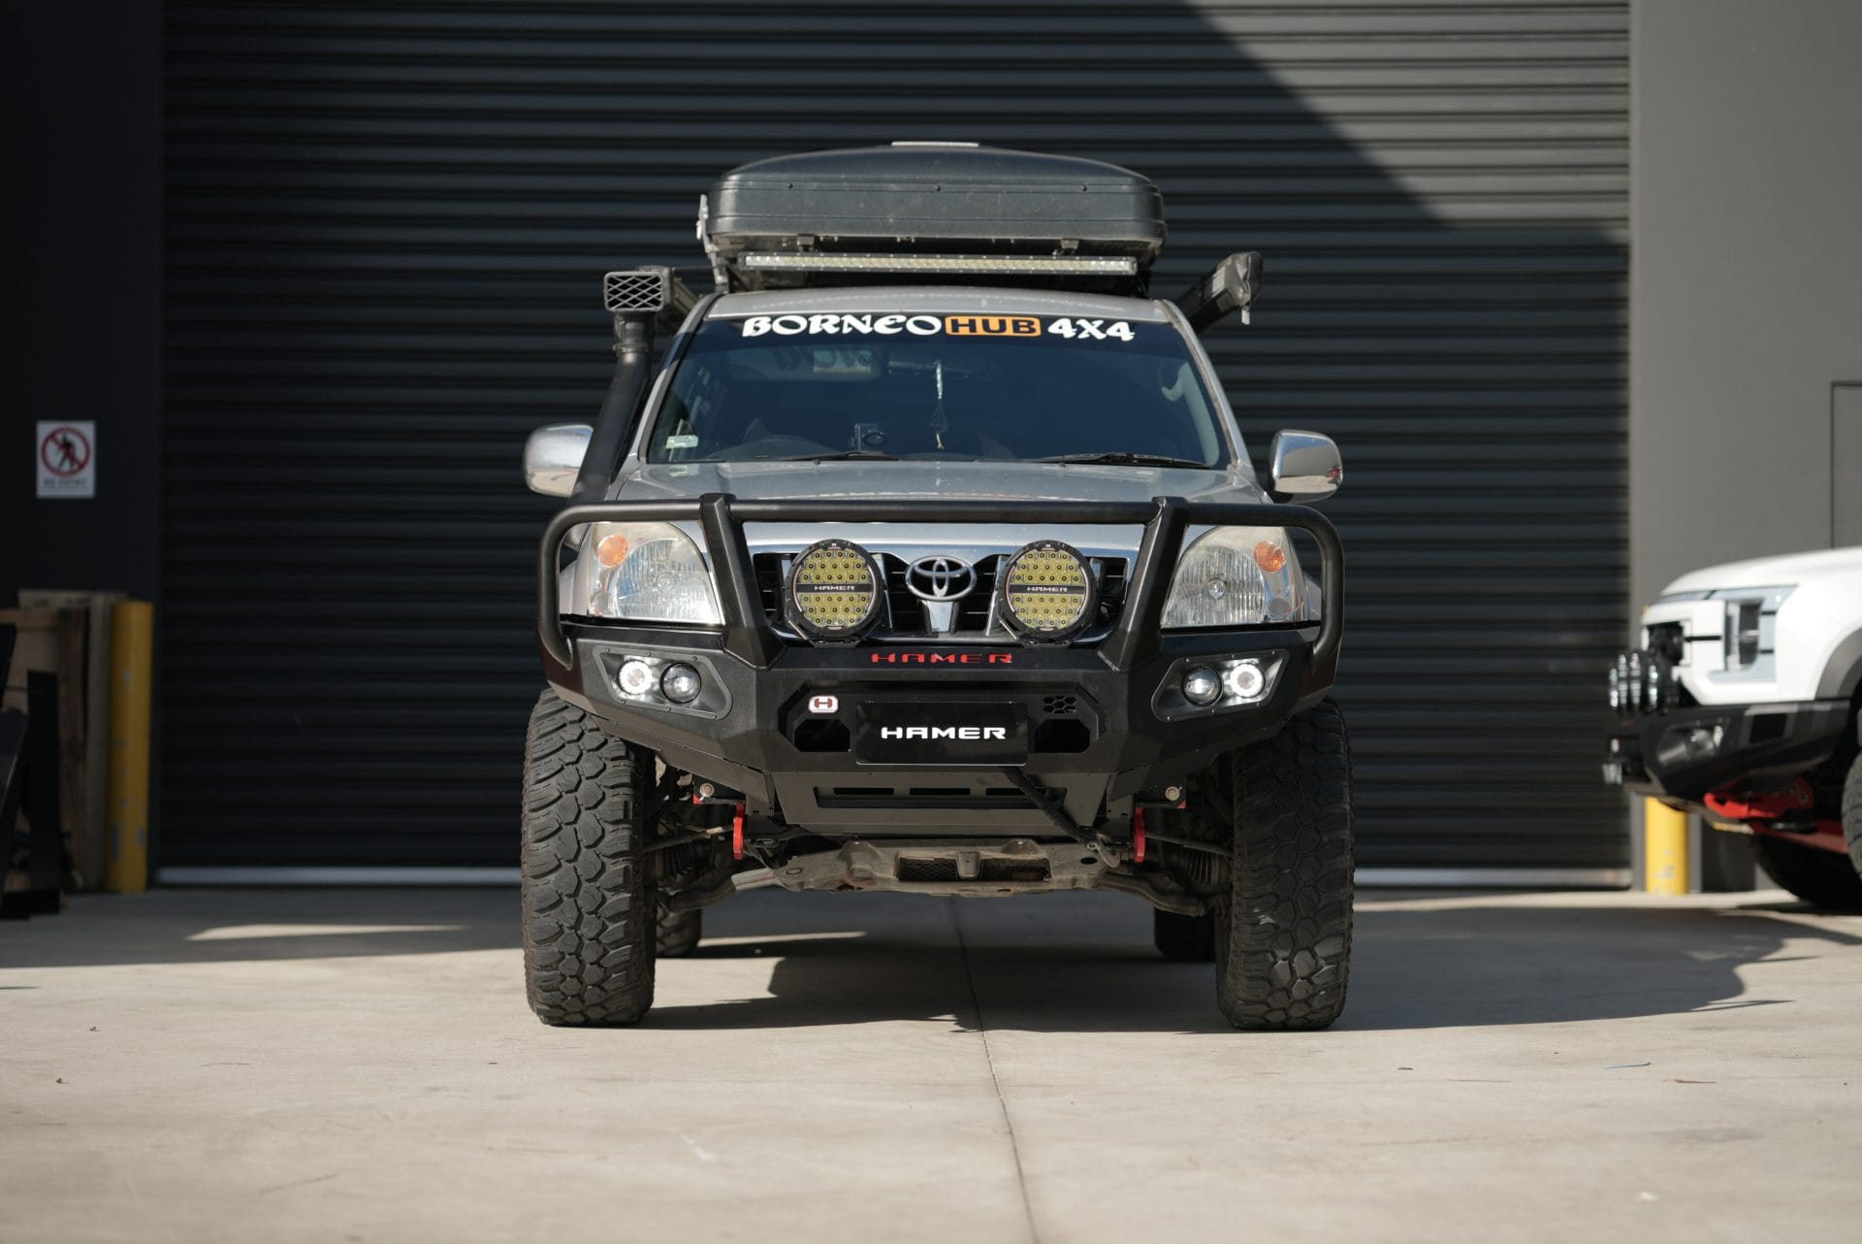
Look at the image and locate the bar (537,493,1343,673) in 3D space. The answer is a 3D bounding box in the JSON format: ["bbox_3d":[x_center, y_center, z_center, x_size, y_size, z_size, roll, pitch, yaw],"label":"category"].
[{"bbox_3d":[0.021,-0.087,9.780,1.810,0.400,0.400,0,-1,0],"label":"bar"}]

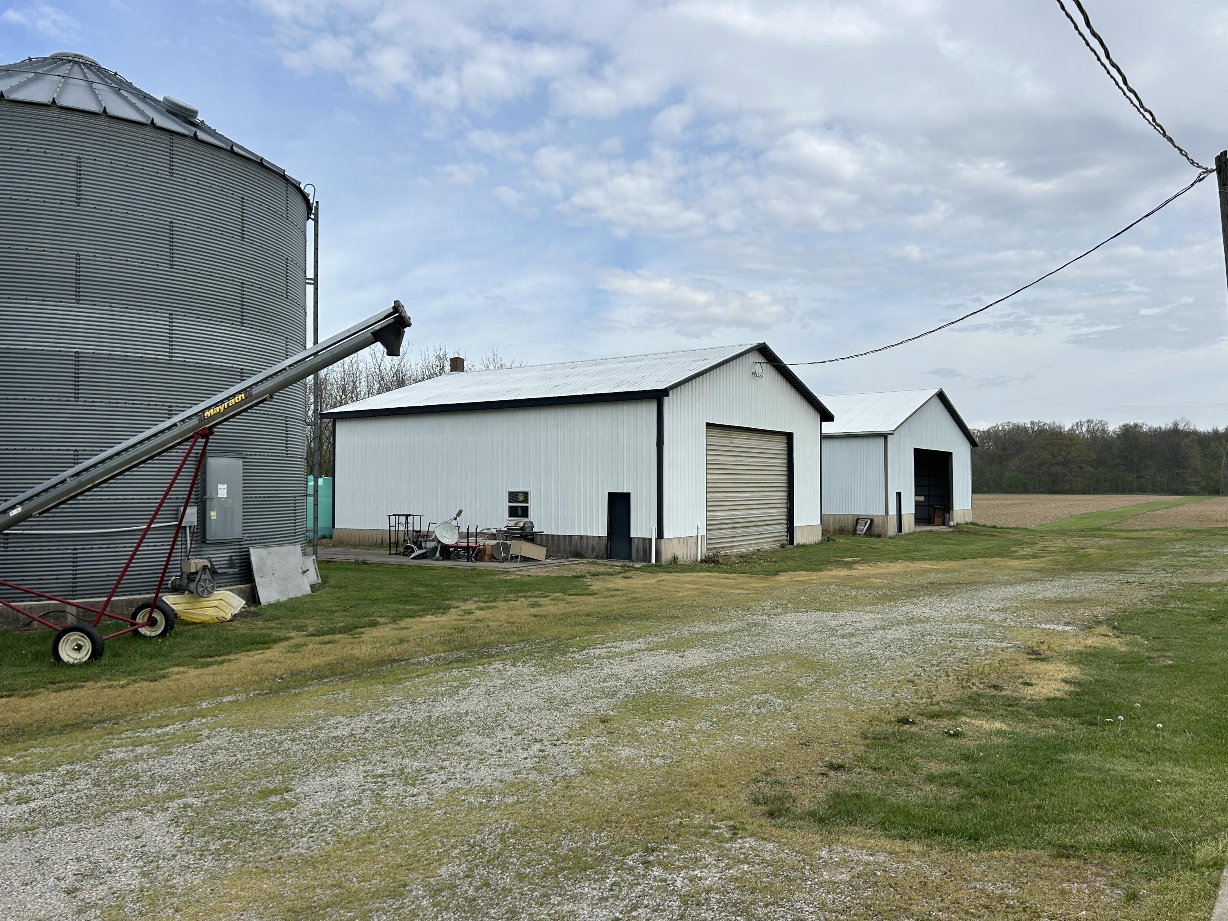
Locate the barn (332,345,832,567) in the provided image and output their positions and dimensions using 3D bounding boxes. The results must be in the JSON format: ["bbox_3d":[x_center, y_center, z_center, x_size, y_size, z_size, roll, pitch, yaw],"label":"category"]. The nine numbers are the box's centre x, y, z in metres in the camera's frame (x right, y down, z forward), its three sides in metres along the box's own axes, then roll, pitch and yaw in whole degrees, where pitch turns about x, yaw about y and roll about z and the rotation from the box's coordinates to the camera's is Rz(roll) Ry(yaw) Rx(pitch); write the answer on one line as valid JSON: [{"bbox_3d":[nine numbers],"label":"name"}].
[{"bbox_3d":[-1.174,-0.334,35.972,15.491,7.174,12.773,-1,-2,35],"label":"barn"}]

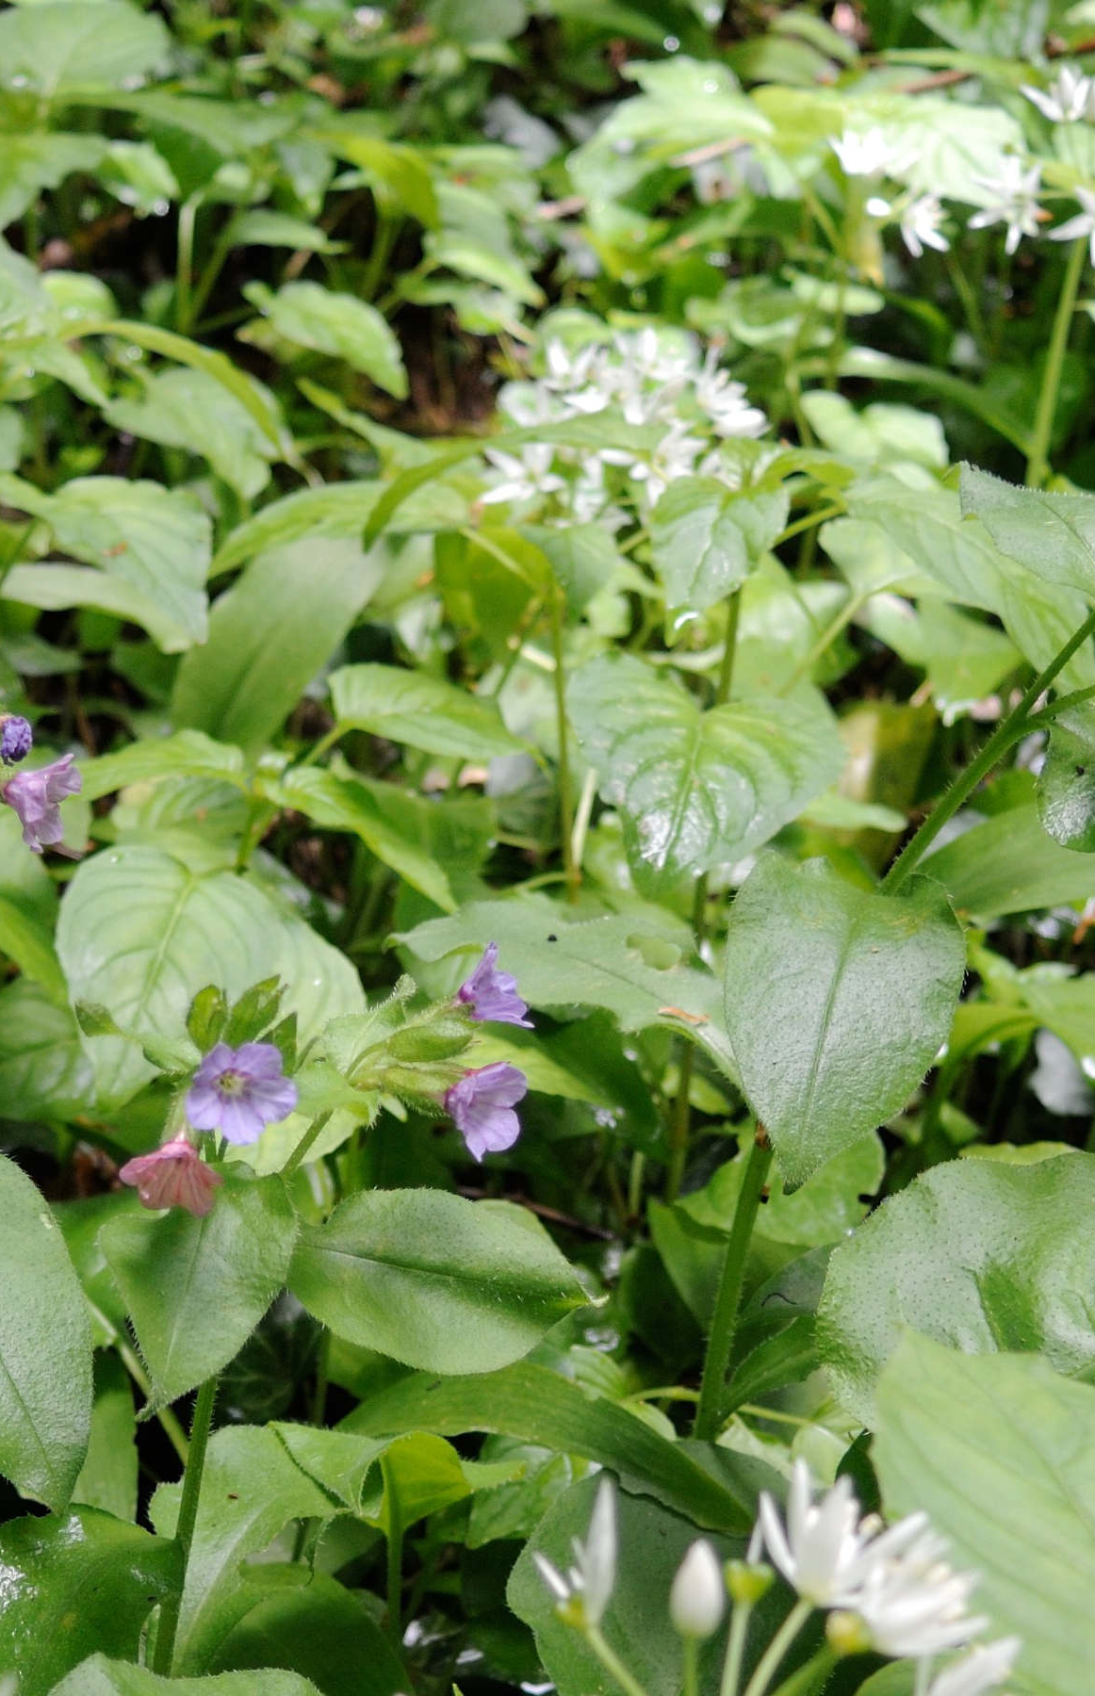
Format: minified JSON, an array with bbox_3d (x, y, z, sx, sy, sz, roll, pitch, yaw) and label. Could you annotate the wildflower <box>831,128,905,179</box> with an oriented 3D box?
[{"bbox_3d":[0.072,-0.156,0.410,0.017,0.011,0.015,4,35,5],"label":"wildflower"}]

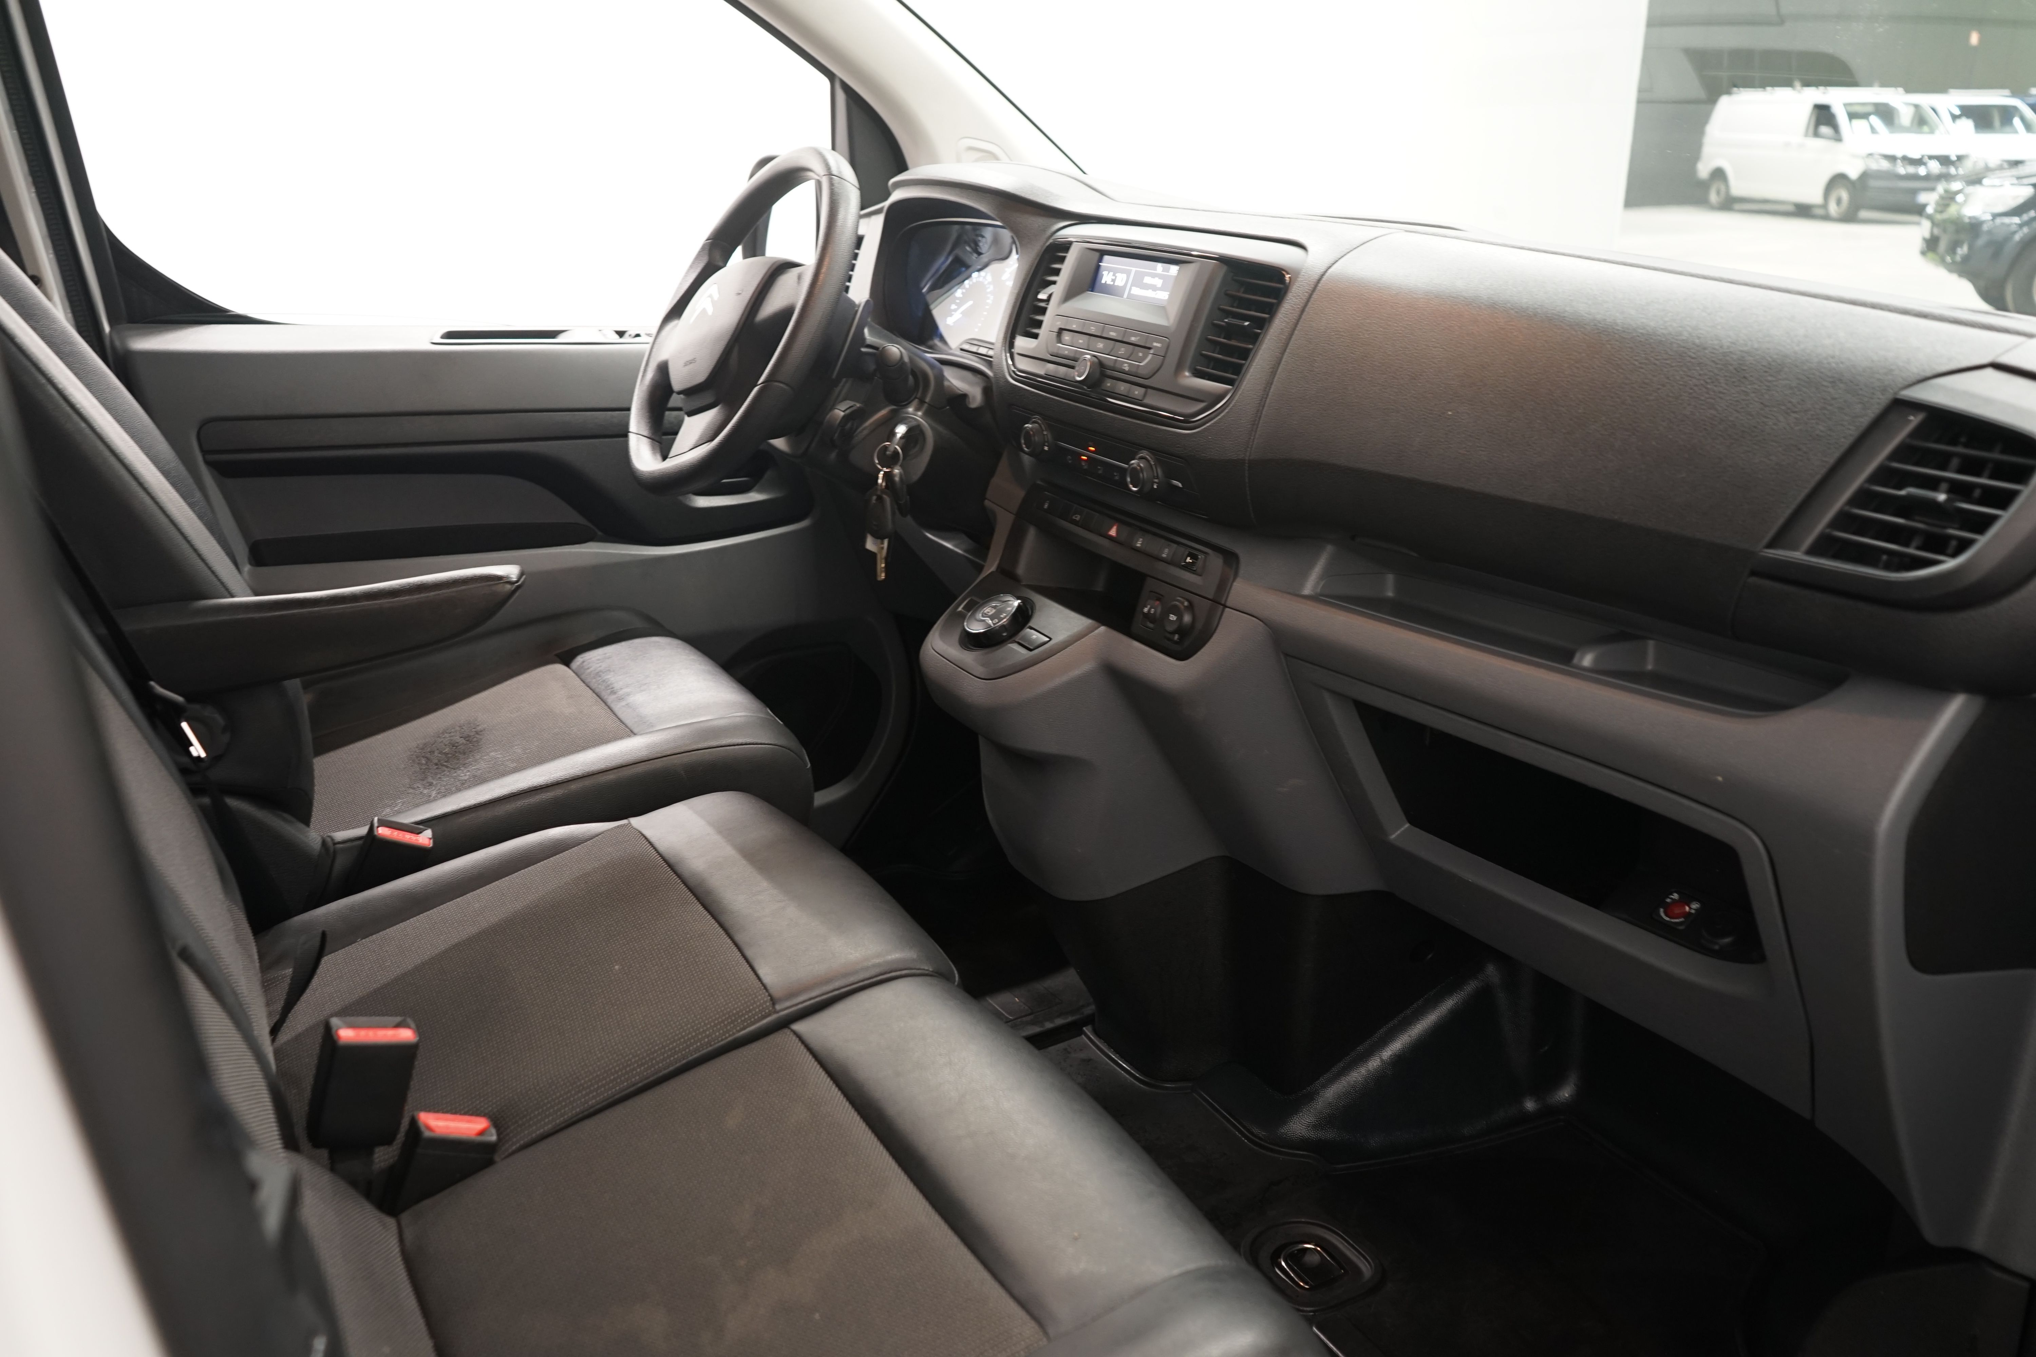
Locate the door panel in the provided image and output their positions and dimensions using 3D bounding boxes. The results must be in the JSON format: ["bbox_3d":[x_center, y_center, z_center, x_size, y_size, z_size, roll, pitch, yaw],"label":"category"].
[{"bbox_3d":[-0.541,-0.078,1.945,0.890,0.730,0.140,-10,22,-28],"label":"door panel"}]

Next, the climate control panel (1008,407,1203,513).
[{"bbox_3d":[0.069,-0.185,1.313,0.040,0.052,0.268,-22,27,-23],"label":"climate control panel"}]

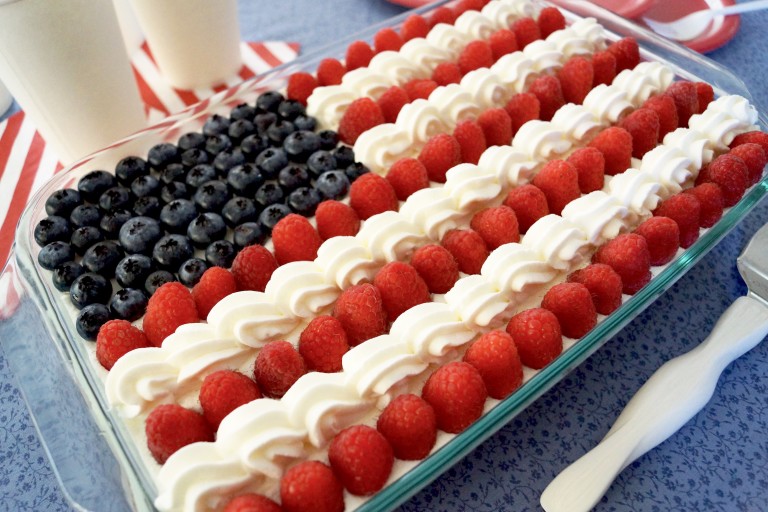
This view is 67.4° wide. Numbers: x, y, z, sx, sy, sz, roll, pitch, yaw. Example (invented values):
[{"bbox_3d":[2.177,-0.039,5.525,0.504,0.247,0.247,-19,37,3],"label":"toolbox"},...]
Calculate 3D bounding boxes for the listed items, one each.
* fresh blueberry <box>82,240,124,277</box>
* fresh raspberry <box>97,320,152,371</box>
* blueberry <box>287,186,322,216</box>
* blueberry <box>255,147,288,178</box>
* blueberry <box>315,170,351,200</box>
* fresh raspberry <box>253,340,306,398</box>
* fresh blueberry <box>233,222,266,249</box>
[{"bbox_3d":[-0.126,0.000,0.258,0.016,0.014,0.016,-1,54,1],"label":"fresh blueberry"},{"bbox_3d":[-0.102,0.035,0.227,0.020,0.021,0.020,-1,54,1],"label":"fresh raspberry"},{"bbox_3d":[-0.037,-0.025,0.270,0.016,0.013,0.016,-2,53,2],"label":"blueberry"},{"bbox_3d":[-0.056,-0.047,0.287,0.016,0.013,0.016,-2,53,2],"label":"blueberry"},{"bbox_3d":[-0.025,-0.034,0.277,0.017,0.013,0.017,-2,52,3],"label":"blueberry"},{"bbox_3d":[-0.039,0.043,0.216,0.021,0.022,0.021,-2,52,3],"label":"fresh raspberry"},{"bbox_3d":[-0.062,-0.010,0.265,0.013,0.011,0.013,-1,54,1],"label":"fresh blueberry"}]

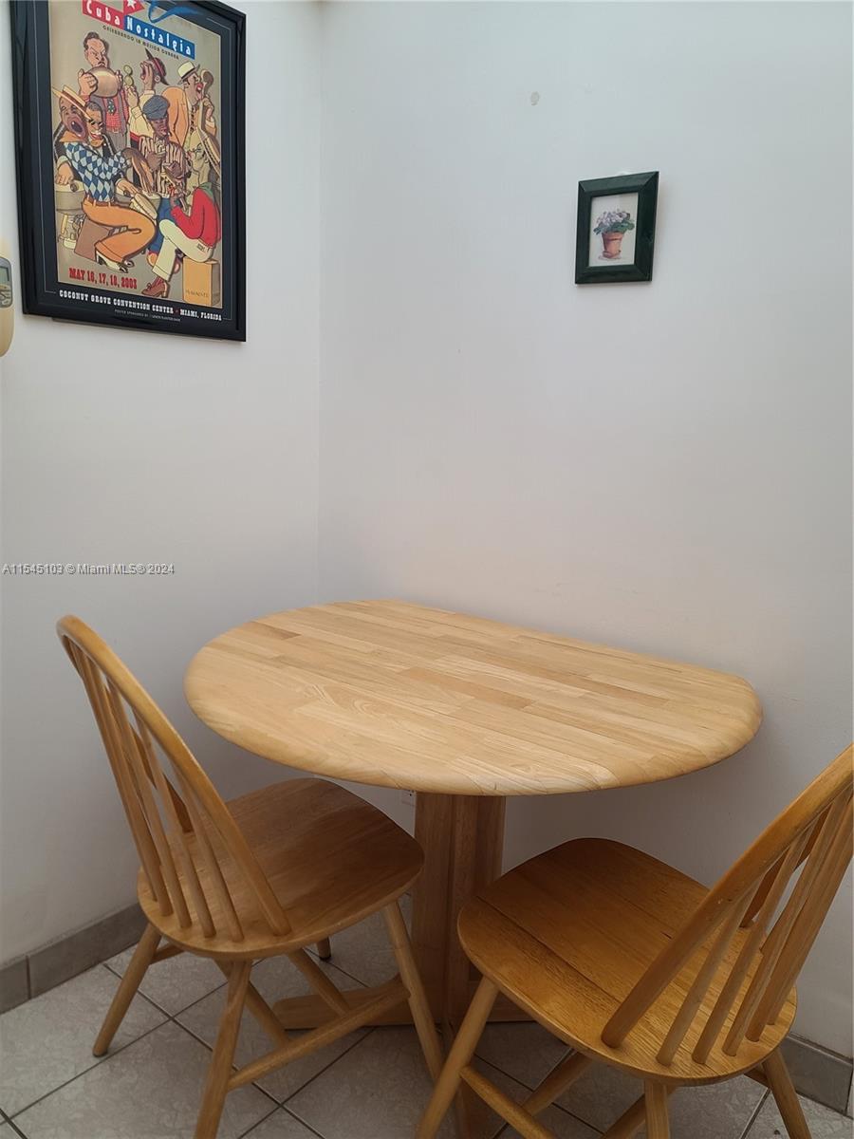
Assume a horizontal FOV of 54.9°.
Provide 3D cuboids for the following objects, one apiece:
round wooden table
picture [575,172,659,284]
[{"bbox_3d":[-0.028,0.533,1.439,1.020,0.740,0.776,10,13,38],"label":"round wooden table"},{"bbox_3d":[0.337,-0.608,1.476,0.150,0.178,0.020,10,13,38],"label":"picture"}]

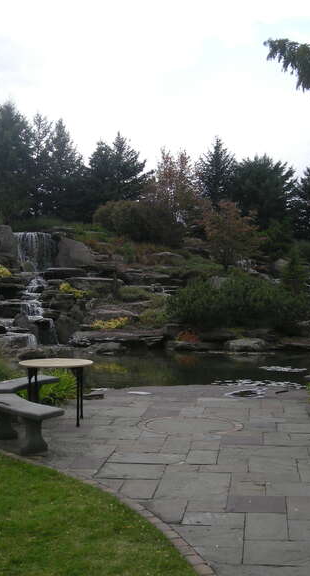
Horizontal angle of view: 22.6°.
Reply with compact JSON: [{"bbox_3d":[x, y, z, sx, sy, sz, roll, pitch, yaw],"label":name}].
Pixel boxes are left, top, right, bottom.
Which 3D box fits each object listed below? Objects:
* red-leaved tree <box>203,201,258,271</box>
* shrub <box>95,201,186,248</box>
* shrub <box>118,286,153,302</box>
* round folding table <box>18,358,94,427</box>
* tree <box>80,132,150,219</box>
[{"bbox_3d":[3.111,-2.164,32.000,2.390,2.885,2.300,0,0,0],"label":"red-leaved tree"},{"bbox_3d":[-0.765,-2.990,36.000,4.173,2.133,3.200,0,0,0],"label":"shrub"},{"bbox_3d":[-0.665,0.230,26.500,1.220,0.530,1.000,0,0,0],"label":"shrub"},{"bbox_3d":[-1.196,1.267,9.430,0.920,0.740,0.920,0,0,0],"label":"round folding table"},{"bbox_3d":[-1.825,-4.981,35.000,3.160,4.060,3.160,0,1,0],"label":"tree"}]

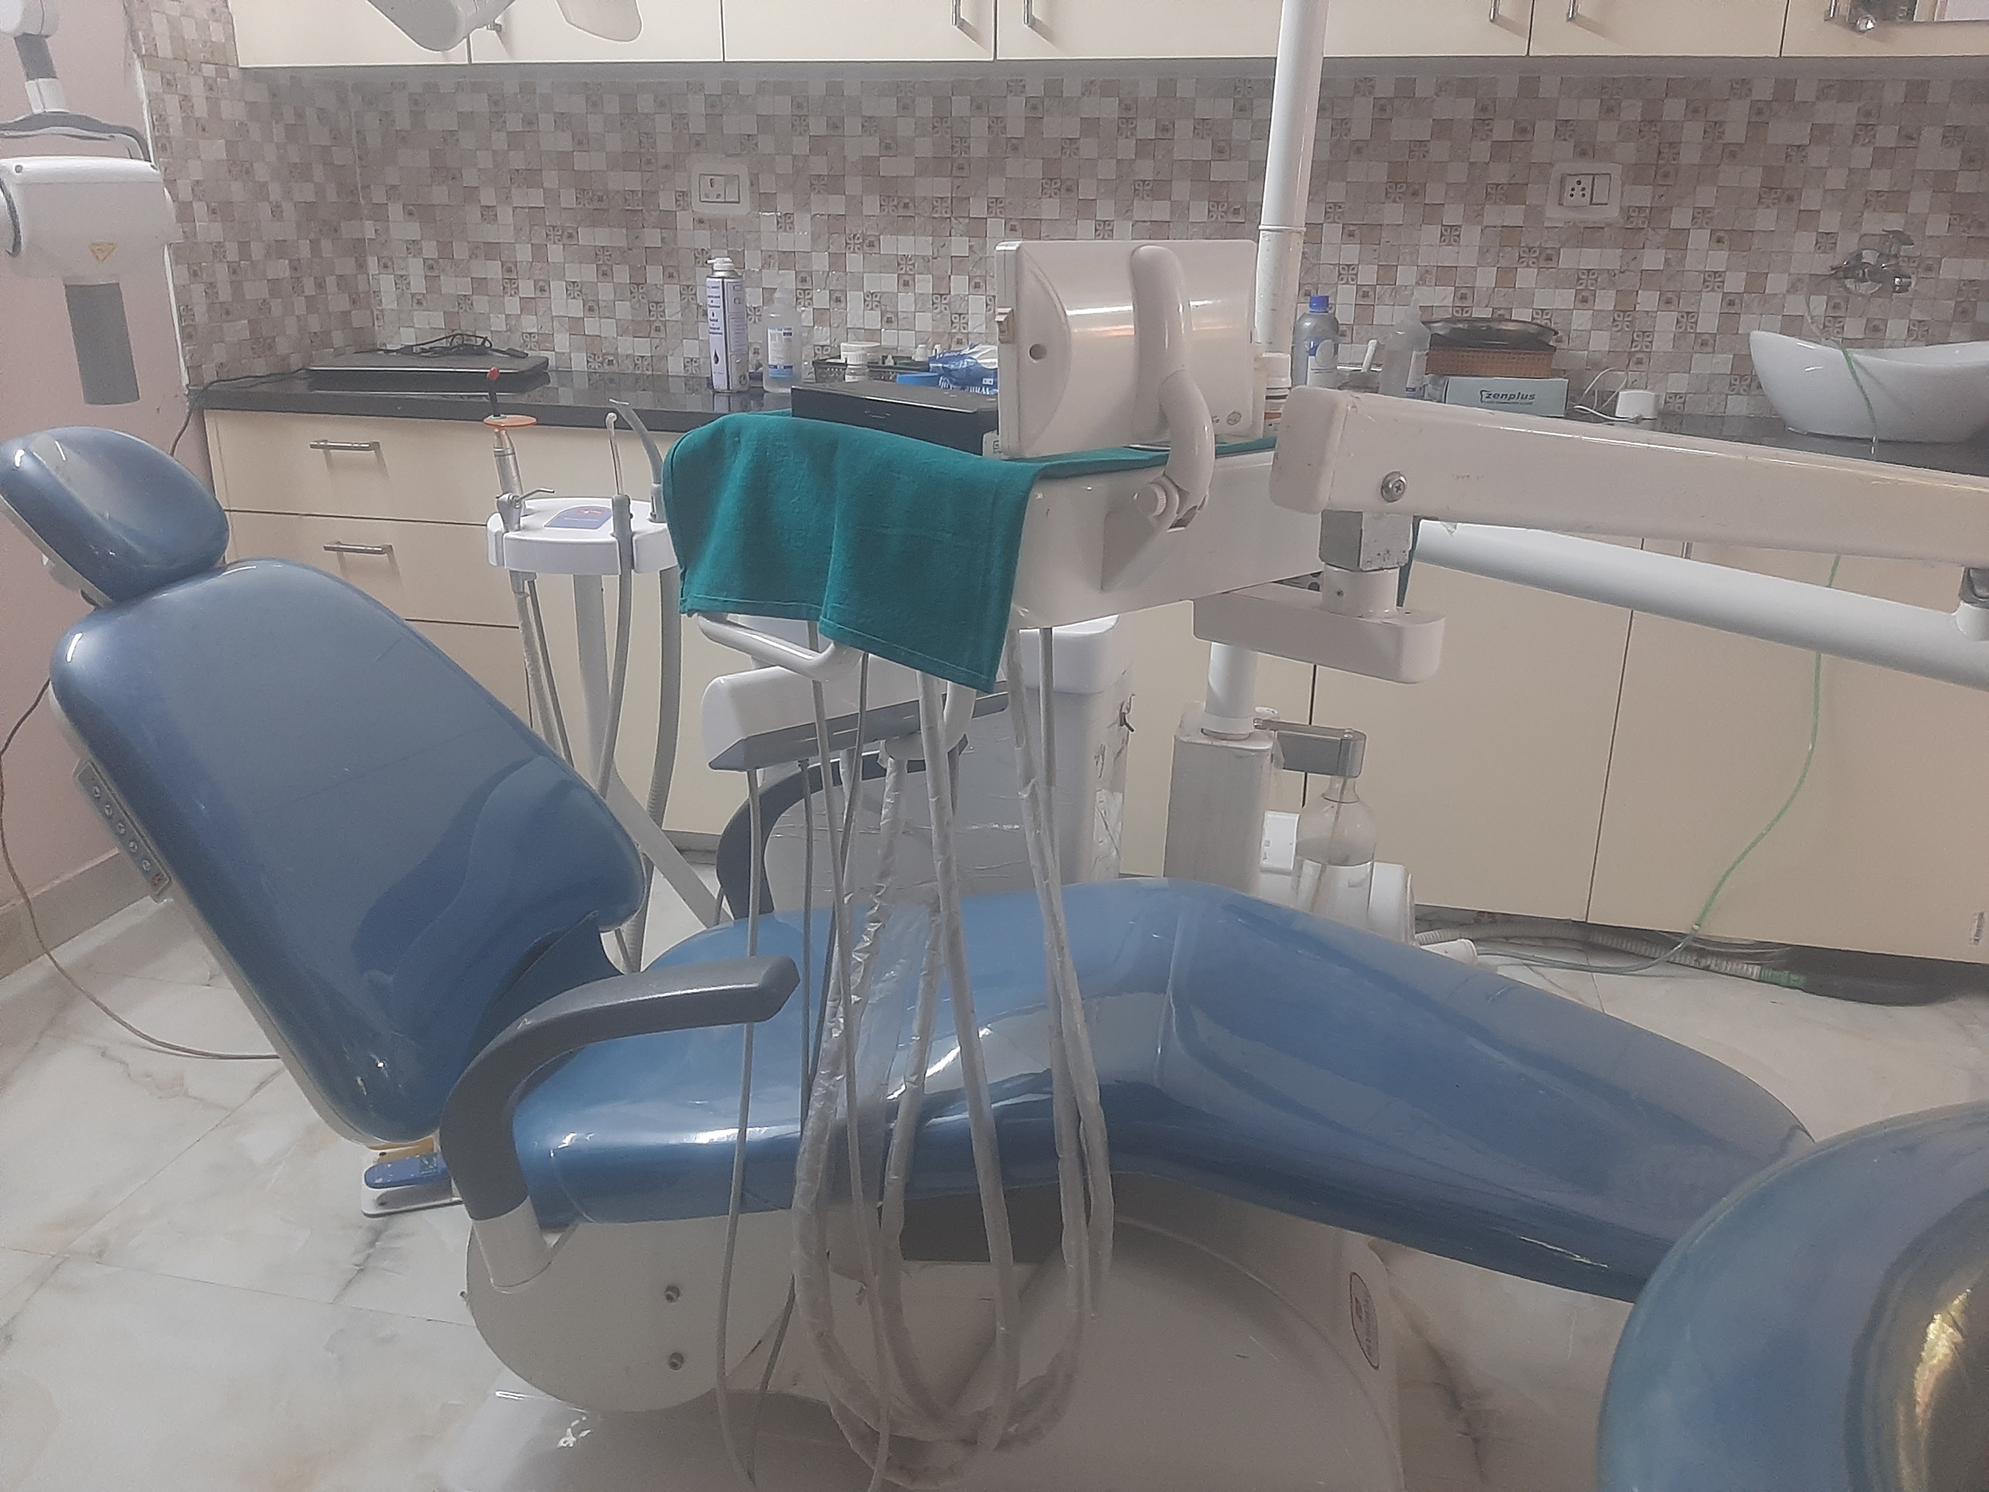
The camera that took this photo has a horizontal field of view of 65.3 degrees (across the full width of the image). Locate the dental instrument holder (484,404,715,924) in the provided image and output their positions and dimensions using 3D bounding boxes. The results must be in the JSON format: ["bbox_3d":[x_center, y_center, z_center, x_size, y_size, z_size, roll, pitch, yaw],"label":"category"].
[{"bbox_3d":[-0.443,-0.085,1.780,0.250,0.600,0.230,5,19,12],"label":"dental instrument holder"}]

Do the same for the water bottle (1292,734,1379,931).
[{"bbox_3d":[0.393,0.104,1.780,0.090,0.250,0.090,5,19,12],"label":"water bottle"}]

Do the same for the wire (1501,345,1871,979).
[{"bbox_3d":[1.155,-0.138,2.603,0.500,1.030,0.340,5,19,12],"label":"wire"}]

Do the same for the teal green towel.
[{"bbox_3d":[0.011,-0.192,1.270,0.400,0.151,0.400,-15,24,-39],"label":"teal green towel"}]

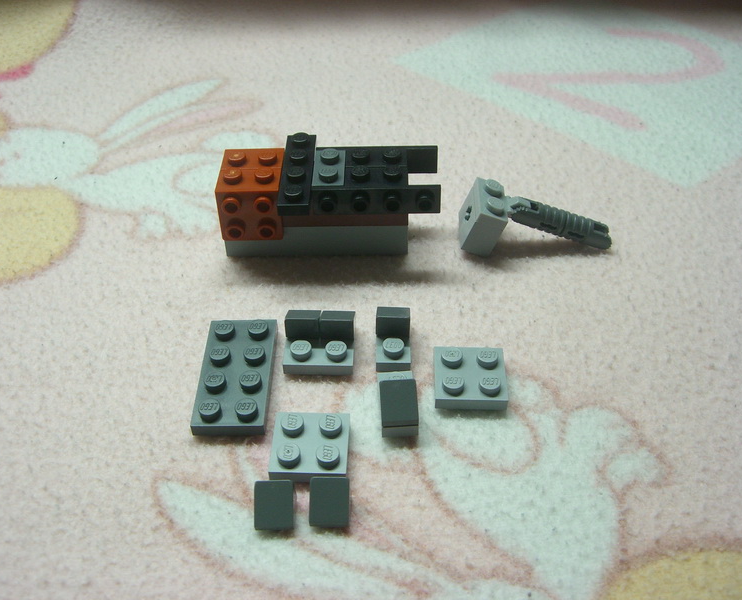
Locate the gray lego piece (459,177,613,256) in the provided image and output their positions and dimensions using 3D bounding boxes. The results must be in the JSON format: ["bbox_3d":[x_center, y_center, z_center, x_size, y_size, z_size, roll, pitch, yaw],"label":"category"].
[{"bbox_3d":[0.044,-0.021,0.236,0.039,0.016,0.016,6,44,-3],"label":"gray lego piece"}]

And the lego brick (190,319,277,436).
[{"bbox_3d":[-0.031,0.017,0.202,0.016,0.005,0.032,0,44,1],"label":"lego brick"}]

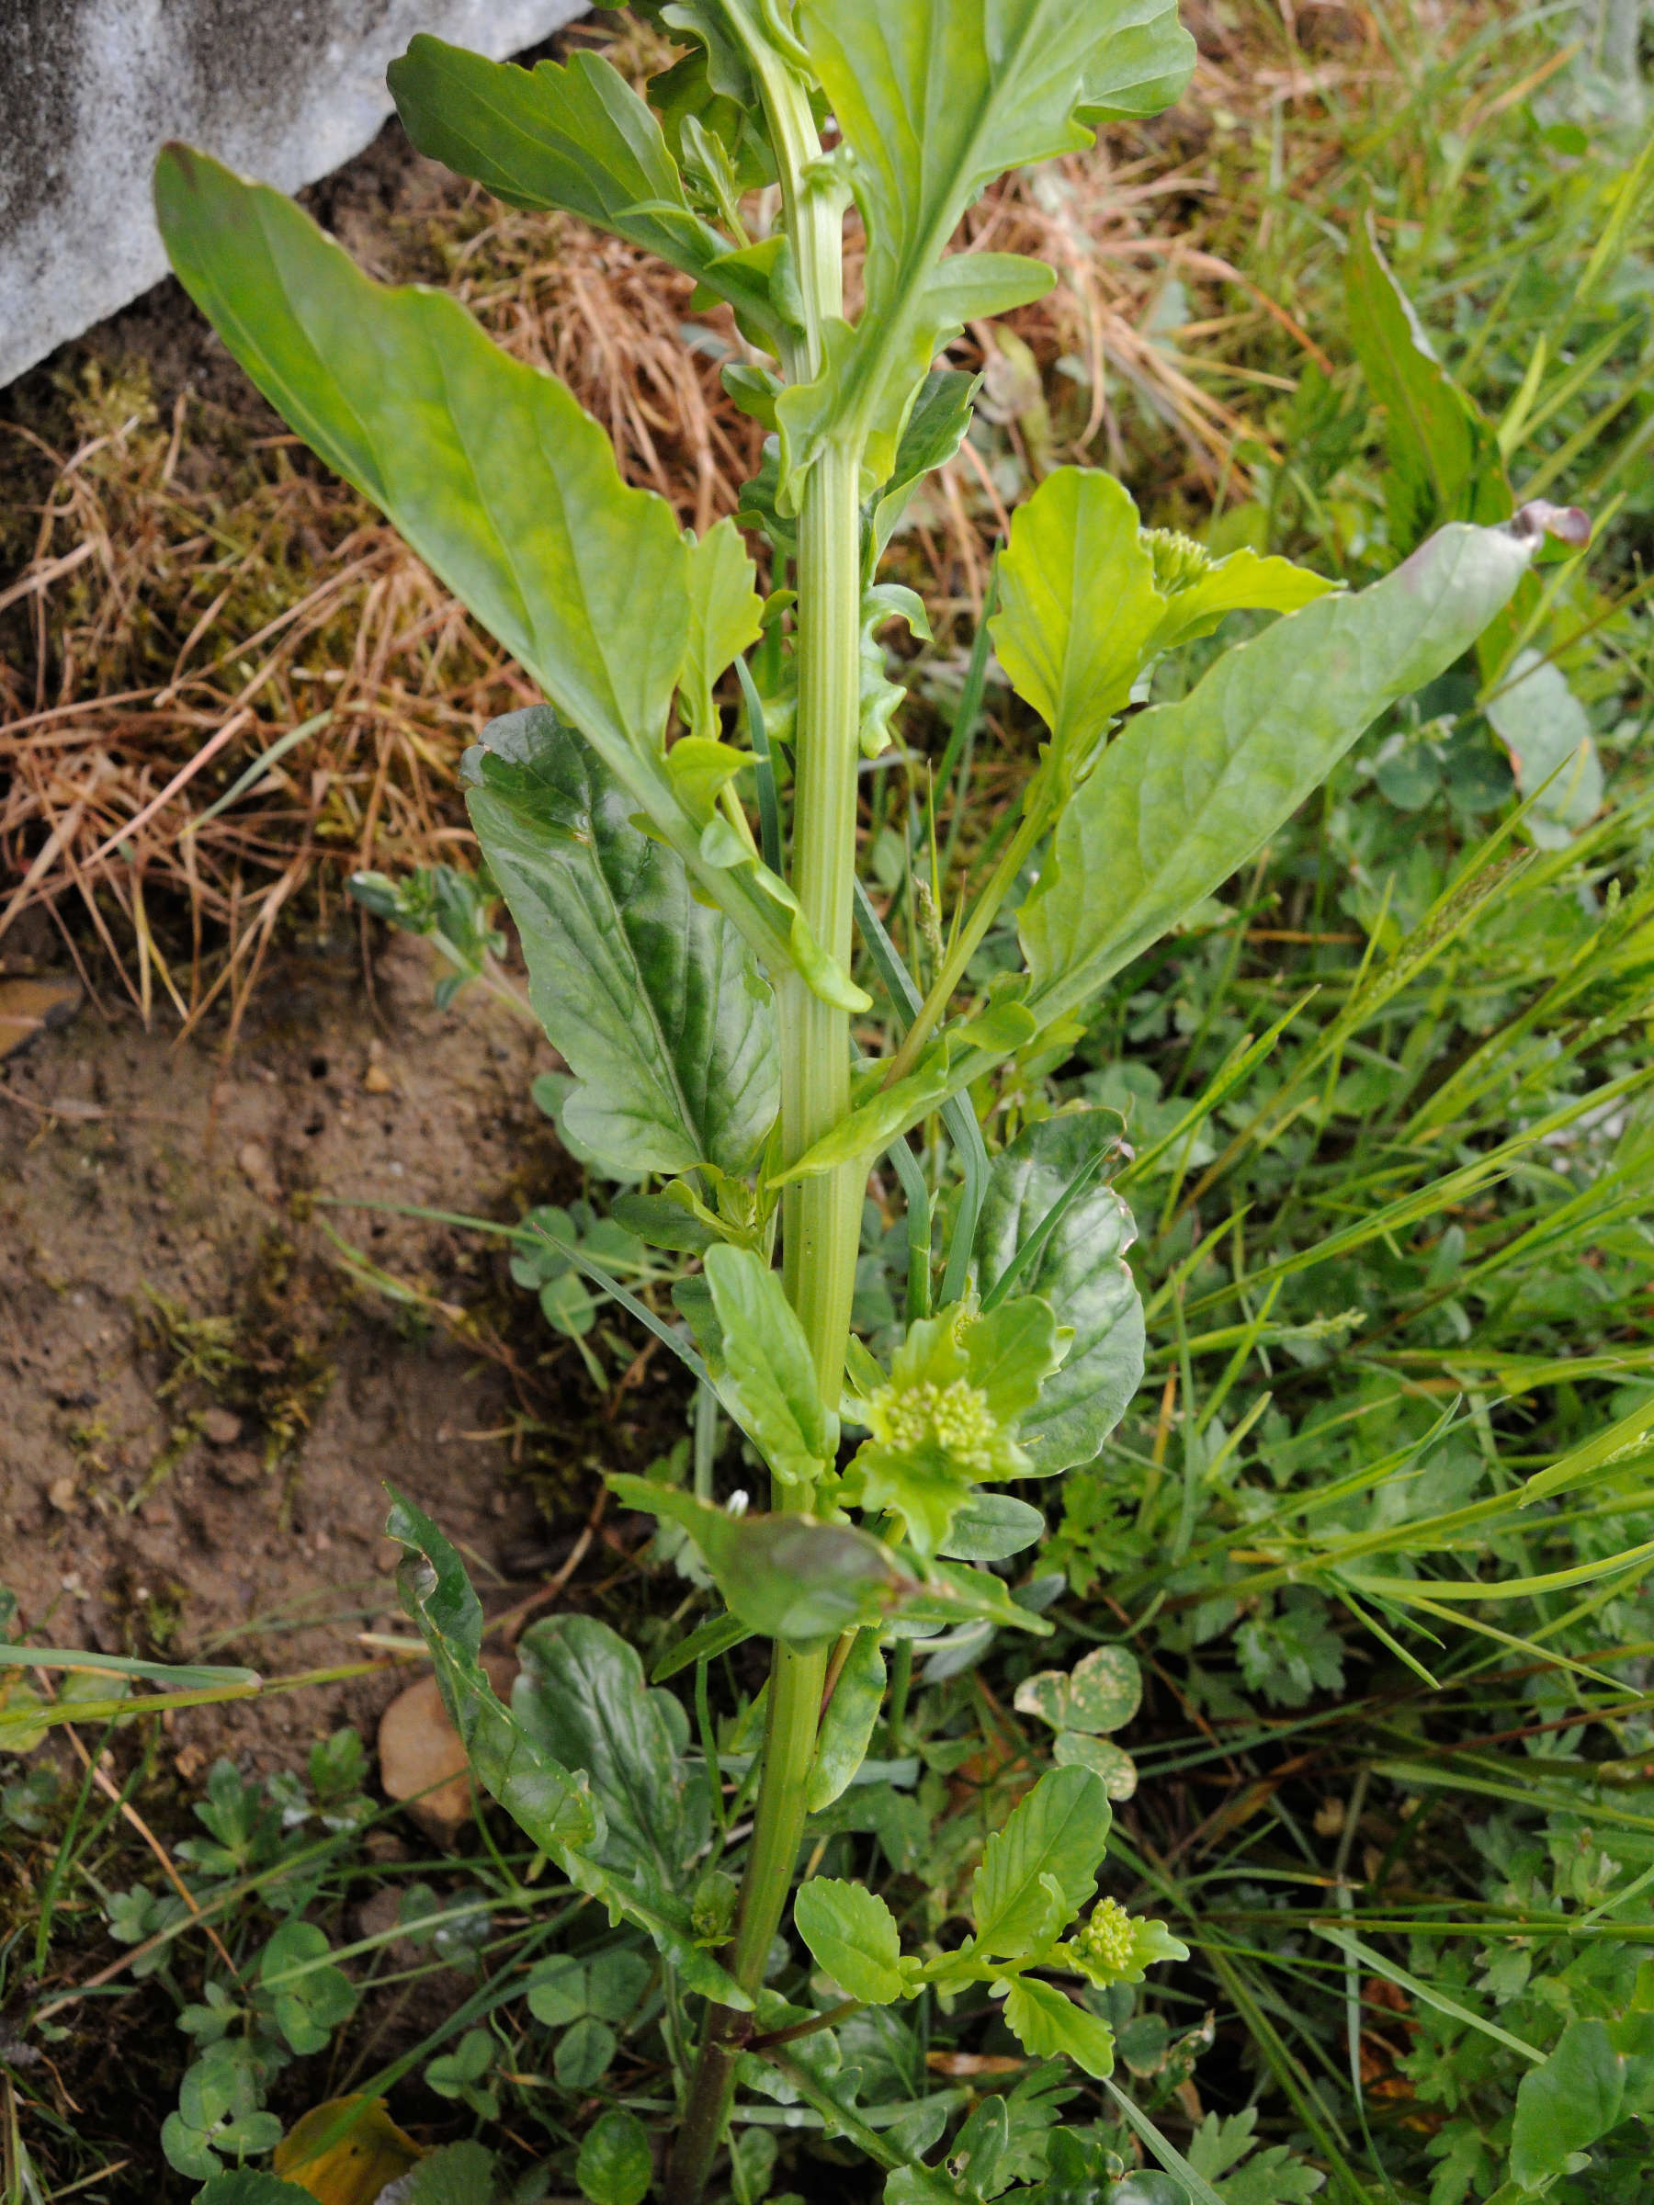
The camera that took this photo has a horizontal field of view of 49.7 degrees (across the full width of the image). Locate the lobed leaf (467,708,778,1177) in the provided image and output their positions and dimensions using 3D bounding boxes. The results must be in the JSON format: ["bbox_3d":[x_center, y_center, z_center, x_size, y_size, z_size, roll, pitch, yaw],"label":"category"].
[{"bbox_3d":[-0.038,-0.028,0.328,0.043,0.020,0.092,-24,87,-15],"label":"lobed leaf"}]

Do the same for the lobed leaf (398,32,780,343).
[{"bbox_3d":[-0.049,-0.185,0.354,0.103,0.015,0.034,40,71,18],"label":"lobed leaf"}]

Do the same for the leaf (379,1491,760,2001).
[{"bbox_3d":[-0.062,0.163,0.444,0.022,0.164,0.036,-32,13,-8],"label":"leaf"}]

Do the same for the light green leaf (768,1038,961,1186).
[{"bbox_3d":[0.006,0.003,0.307,0.036,0.009,0.010,-32,48,-17],"label":"light green leaf"}]

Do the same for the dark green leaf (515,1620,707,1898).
[{"bbox_3d":[-0.057,0.176,0.479,0.043,0.020,0.075,-18,88,-17],"label":"dark green leaf"}]

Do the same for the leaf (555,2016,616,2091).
[{"bbox_3d":[-0.060,0.238,0.446,0.015,0.004,0.015,1,61,1],"label":"leaf"}]

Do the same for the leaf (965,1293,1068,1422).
[{"bbox_3d":[0.035,0.048,0.333,0.015,0.006,0.024,33,80,15],"label":"leaf"}]

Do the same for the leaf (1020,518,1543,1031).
[{"bbox_3d":[0.063,-0.048,0.267,0.030,0.098,0.017,36,34,-16],"label":"leaf"}]

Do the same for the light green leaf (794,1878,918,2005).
[{"bbox_3d":[0.006,0.183,0.390,0.029,0.007,0.020,32,68,13],"label":"light green leaf"}]

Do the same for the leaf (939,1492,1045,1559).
[{"bbox_3d":[0.033,0.091,0.381,0.026,0.005,0.014,-2,60,-7],"label":"leaf"}]

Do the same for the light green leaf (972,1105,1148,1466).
[{"bbox_3d":[0.049,0.041,0.381,0.037,0.018,0.075,6,81,13],"label":"light green leaf"}]

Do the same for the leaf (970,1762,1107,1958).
[{"bbox_3d":[0.045,0.163,0.381,0.024,0.008,0.044,36,86,15],"label":"leaf"}]

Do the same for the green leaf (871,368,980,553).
[{"bbox_3d":[0.014,-0.093,0.260,0.016,0.012,0.030,28,82,-5],"label":"green leaf"}]

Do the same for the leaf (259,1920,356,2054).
[{"bbox_3d":[-0.127,0.216,0.437,0.023,0.006,0.026,1,67,0],"label":"leaf"}]

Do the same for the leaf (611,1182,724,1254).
[{"bbox_3d":[-0.029,0.022,0.330,0.022,0.008,0.012,9,73,10],"label":"leaf"}]

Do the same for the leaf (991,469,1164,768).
[{"bbox_3d":[0.038,-0.075,0.280,0.026,0.044,0.010,0,20,0],"label":"leaf"}]

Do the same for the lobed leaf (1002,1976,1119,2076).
[{"bbox_3d":[0.058,0.232,0.448,0.032,0.010,0.019,32,64,28],"label":"lobed leaf"}]

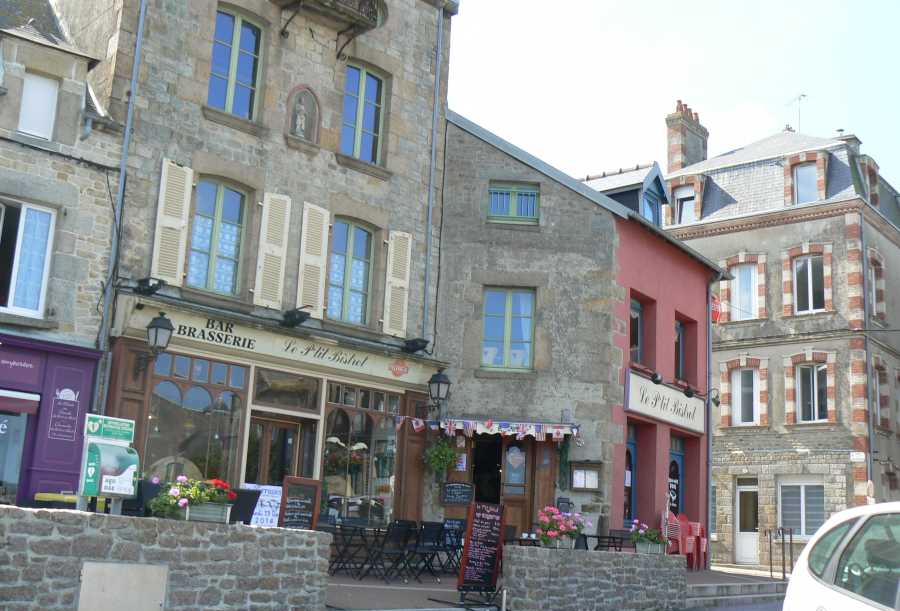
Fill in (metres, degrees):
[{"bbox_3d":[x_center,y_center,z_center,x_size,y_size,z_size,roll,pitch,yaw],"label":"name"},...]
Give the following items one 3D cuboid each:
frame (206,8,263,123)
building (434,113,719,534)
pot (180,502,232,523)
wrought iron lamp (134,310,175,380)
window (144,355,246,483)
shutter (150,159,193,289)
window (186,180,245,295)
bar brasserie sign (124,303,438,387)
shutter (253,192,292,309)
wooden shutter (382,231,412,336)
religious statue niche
[{"bbox_3d":[-3.643,-4.120,18.567,0.100,1.870,1.000,-10,-18,44],"label":"frame"},{"bbox_3d":[2.504,1.092,21.437,5.200,8.100,4.700,2,-14,4],"label":"building"},{"bbox_3d":[-2.414,2.018,10.644,0.540,0.190,0.200,15,-18,-40],"label":"pot"},{"bbox_3d":[-4.389,0.584,16.001,0.720,0.950,0.340,-10,-18,44],"label":"wrought iron lamp"},{"bbox_3d":[-3.879,1.924,16.871,0.100,2.180,1.730,-10,-18,44],"label":"window"},{"bbox_3d":[-4.067,-1.215,16.046,0.500,1.840,0.050,15,-18,-40],"label":"shutter"},{"bbox_3d":[-3.808,-1.116,17.862,0.100,1.850,1.000,-10,-18,44],"label":"window"},{"bbox_3d":[-2.526,0.787,18.198,0.180,0.520,6.150,-10,-18,44],"label":"bar brasserie sign"},{"bbox_3d":[-2.957,-0.923,18.382,0.050,1.970,0.560,-10,-18,44],"label":"shutter"},{"bbox_3d":[-0.897,-0.365,18.795,0.500,1.840,0.050,15,-18,-40],"label":"wooden shutter"},{"bbox_3d":[-2.629,-3.369,19.338,0.280,1.050,0.670,-10,-18,44],"label":"religious statue niche"}]

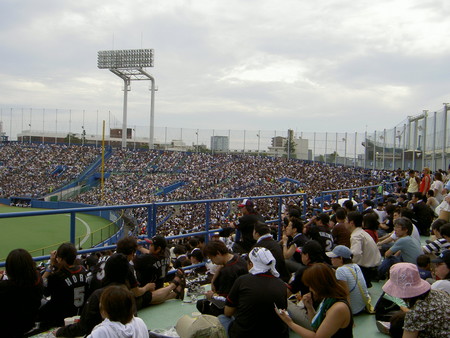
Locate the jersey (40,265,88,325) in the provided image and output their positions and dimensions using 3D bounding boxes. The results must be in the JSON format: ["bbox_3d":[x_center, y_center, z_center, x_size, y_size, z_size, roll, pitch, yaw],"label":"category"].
[{"bbox_3d":[-1.587,1.249,4.400,0.300,0.590,0.450,2,0,41],"label":"jersey"}]

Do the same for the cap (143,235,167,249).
[{"bbox_3d":[-0.817,0.853,5.200,0.260,0.140,0.180,2,0,7],"label":"cap"}]

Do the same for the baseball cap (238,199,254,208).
[{"bbox_3d":[0.340,0.551,7.000,0.260,0.140,0.180,2,0,12],"label":"baseball cap"}]

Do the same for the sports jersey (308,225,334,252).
[{"bbox_3d":[1.702,1.261,7.800,0.450,0.550,0.300,2,0,-35],"label":"sports jersey"}]

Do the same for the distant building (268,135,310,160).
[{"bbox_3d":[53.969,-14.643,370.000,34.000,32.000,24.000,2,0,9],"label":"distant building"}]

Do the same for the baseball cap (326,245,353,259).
[{"bbox_3d":[1.191,0.861,4.600,0.270,0.130,0.180,2,0,21],"label":"baseball cap"}]

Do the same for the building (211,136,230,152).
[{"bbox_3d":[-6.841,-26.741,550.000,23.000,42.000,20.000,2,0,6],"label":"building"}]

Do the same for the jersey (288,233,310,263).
[{"bbox_3d":[1.117,1.198,6.500,0.300,0.540,0.430,2,0,25],"label":"jersey"}]

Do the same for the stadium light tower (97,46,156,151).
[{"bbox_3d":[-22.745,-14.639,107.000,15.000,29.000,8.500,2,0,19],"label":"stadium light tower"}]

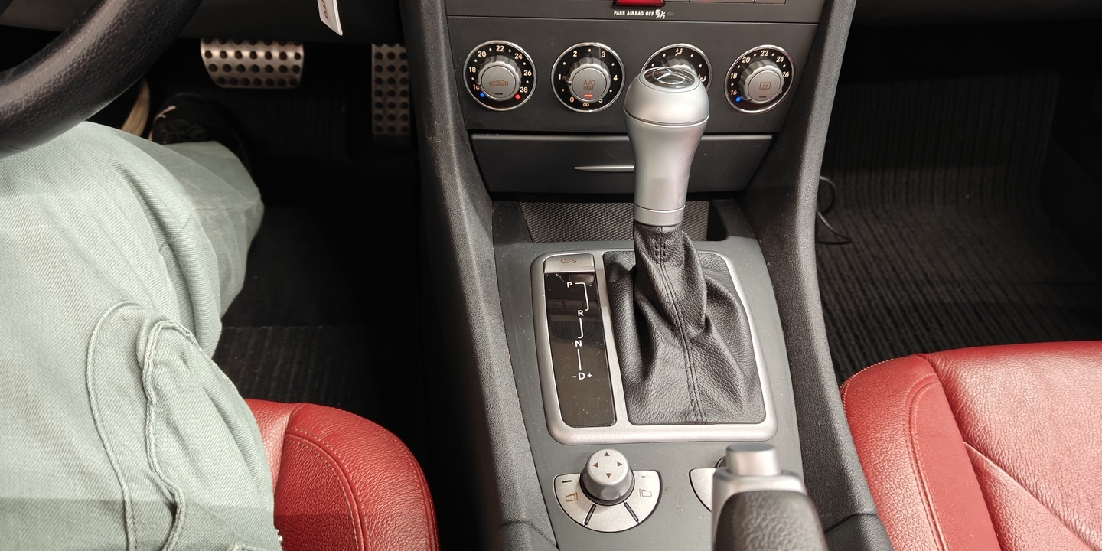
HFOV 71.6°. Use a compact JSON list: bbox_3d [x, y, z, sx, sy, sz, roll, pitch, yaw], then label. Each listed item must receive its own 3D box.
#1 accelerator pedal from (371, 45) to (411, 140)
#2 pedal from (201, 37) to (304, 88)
[{"bbox_3d":[-0.198,-0.238,0.953,0.048,0.025,0.135,0,87,-4],"label":"accelerator pedal"},{"bbox_3d":[-0.353,-0.256,0.914,0.122,0.075,0.030,0,0,-4],"label":"pedal"}]

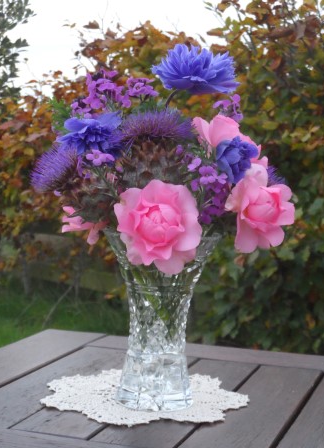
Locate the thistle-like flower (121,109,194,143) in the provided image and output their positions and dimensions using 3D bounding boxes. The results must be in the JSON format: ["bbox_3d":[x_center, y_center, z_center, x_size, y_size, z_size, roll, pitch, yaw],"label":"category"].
[{"bbox_3d":[-0.005,-0.108,1.040,0.081,0.038,0.072,4,5,0],"label":"thistle-like flower"}]

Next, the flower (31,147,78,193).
[{"bbox_3d":[-0.118,-0.060,1.040,0.050,0.050,0.052,7,6,37],"label":"flower"}]

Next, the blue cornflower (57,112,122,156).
[{"bbox_3d":[-0.078,-0.098,1.020,0.070,0.048,0.058,4,5,6],"label":"blue cornflower"}]

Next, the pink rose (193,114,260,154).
[{"bbox_3d":[0.072,-0.098,1.050,0.072,0.048,0.065,3,5,-6],"label":"pink rose"}]

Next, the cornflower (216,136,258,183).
[{"bbox_3d":[0.080,-0.068,1.000,0.043,0.048,0.036,2,5,-11],"label":"cornflower"}]

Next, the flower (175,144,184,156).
[{"bbox_3d":[0.019,-0.079,1.020,0.011,0.013,0.010,4,5,0],"label":"flower"}]

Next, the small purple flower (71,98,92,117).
[{"bbox_3d":[-0.090,-0.130,1.055,0.024,0.020,0.019,5,5,11],"label":"small purple flower"}]

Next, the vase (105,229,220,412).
[{"bbox_3d":[-0.003,0.108,1.060,0.129,0.188,0.129,4,5,0],"label":"vase"}]

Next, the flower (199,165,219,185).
[{"bbox_3d":[0.049,-0.052,1.000,0.021,0.021,0.016,4,5,0],"label":"flower"}]

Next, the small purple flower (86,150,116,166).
[{"bbox_3d":[-0.065,-0.069,0.995,0.029,0.018,0.020,4,5,0],"label":"small purple flower"}]

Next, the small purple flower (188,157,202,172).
[{"bbox_3d":[0.036,-0.064,1.020,0.015,0.017,0.012,5,5,11],"label":"small purple flower"}]

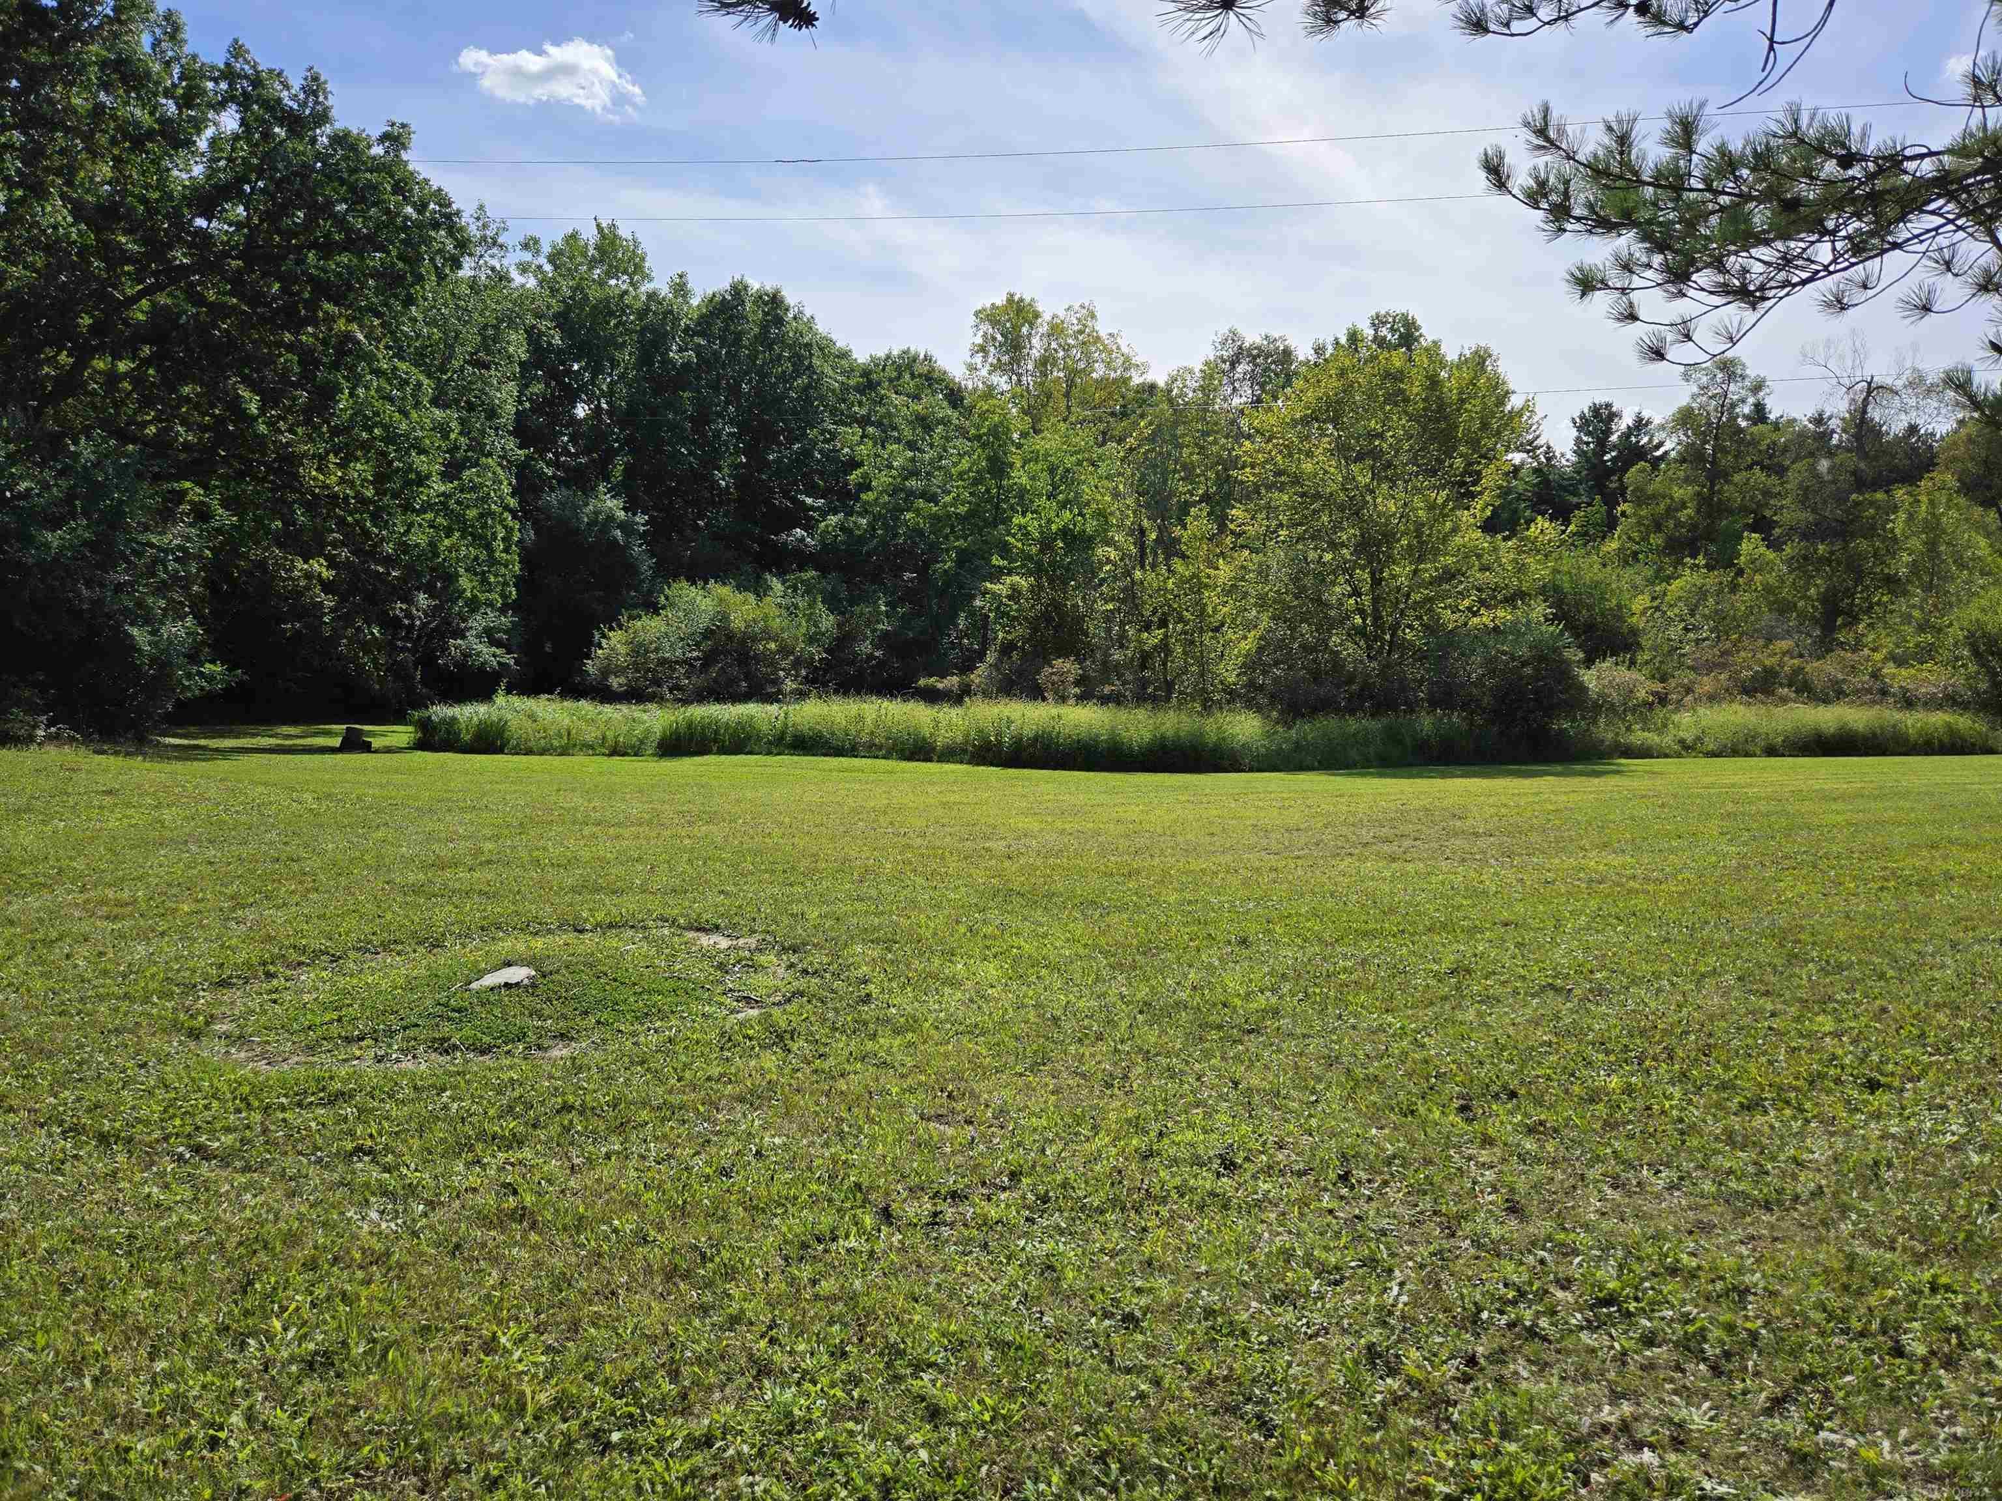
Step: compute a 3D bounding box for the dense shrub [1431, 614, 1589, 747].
[{"bbox_3d":[10.476,-1.293,27.500,3.230,2.940,3.100,1,3,21],"label":"dense shrub"}]

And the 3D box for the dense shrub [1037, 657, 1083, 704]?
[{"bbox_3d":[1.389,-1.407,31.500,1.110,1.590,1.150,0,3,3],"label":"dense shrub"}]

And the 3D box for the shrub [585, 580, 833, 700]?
[{"bbox_3d":[-7.805,-2.546,35.500,6.550,3.970,4.900,-1,3,-12],"label":"shrub"}]

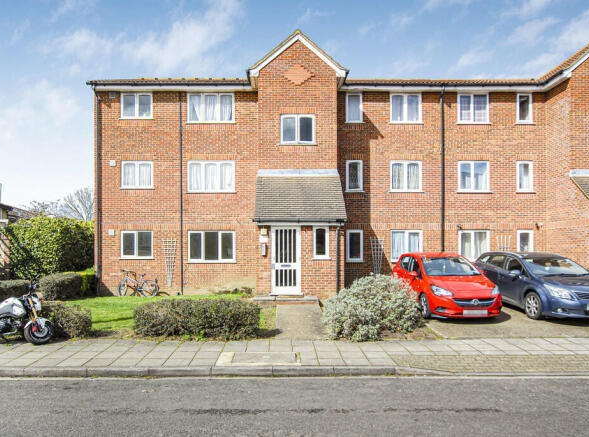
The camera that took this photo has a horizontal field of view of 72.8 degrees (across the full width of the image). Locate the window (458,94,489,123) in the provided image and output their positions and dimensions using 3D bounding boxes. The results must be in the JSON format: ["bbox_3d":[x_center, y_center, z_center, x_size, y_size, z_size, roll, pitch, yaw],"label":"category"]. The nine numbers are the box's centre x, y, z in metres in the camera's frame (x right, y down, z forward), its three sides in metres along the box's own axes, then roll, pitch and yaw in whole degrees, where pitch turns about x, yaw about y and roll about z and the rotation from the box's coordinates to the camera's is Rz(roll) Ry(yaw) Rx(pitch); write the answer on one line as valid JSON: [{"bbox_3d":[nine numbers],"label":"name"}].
[{"bbox_3d":[6.710,-4.116,14.950,1.190,1.160,0.100,0,0,0],"label":"window"}]

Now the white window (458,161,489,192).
[{"bbox_3d":[6.736,-1.549,14.950,1.190,1.180,0.100,0,0,0],"label":"white window"}]

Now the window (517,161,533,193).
[{"bbox_3d":[8.754,-1.583,15.150,0.633,1.195,0.110,0,-1,0],"label":"window"}]

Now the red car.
[{"bbox_3d":[3.870,1.660,10.750,1.820,1.480,4.020,0,0,-4],"label":"red car"}]

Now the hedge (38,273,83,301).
[{"bbox_3d":[-7.400,2.250,12.800,0.750,0.800,1.450,0,0,0],"label":"hedge"}]

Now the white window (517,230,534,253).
[{"bbox_3d":[8.615,1.027,14.863,0.614,1.183,0.120,0,0,-1],"label":"white window"}]

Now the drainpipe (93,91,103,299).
[{"bbox_3d":[-7.300,-1.004,14.850,0.100,7.680,0.120,0,0,0],"label":"drainpipe"}]

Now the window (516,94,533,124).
[{"bbox_3d":[8.751,-4.162,15.150,0.626,1.157,0.110,0,-1,0],"label":"window"}]

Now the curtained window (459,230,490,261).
[{"bbox_3d":[6.743,1.029,14.950,1.180,1.180,0.100,0,0,0],"label":"curtained window"}]

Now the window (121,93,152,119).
[{"bbox_3d":[-5.790,-4.128,14.691,1.180,0.960,0.120,0,0,-1],"label":"window"}]

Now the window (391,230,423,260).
[{"bbox_3d":[4.274,1.052,15.150,1.221,1.195,0.110,0,-1,0],"label":"window"}]

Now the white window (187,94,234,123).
[{"bbox_3d":[-3.064,-4.063,14.723,1.743,1.109,0.120,0,0,-1],"label":"white window"}]

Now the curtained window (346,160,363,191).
[{"bbox_3d":[2.294,-1.608,15.150,0.645,1.183,0.110,0,-1,0],"label":"curtained window"}]

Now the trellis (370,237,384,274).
[{"bbox_3d":[3.137,1.502,15.100,0.567,1.606,0.060,0,-1,0],"label":"trellis"}]

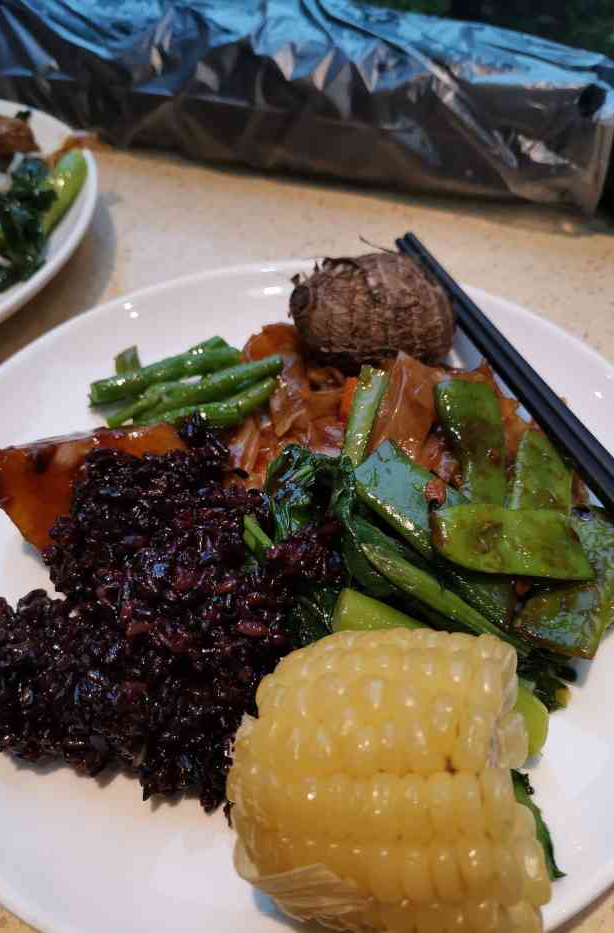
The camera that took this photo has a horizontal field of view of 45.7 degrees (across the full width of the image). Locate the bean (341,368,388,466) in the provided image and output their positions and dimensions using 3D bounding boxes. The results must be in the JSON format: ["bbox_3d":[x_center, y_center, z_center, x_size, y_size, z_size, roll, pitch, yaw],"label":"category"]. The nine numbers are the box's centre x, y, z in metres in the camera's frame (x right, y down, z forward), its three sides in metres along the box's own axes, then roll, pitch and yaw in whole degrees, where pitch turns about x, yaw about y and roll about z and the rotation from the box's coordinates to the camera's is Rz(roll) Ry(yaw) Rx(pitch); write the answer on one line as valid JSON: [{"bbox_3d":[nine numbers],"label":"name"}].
[{"bbox_3d":[0.018,-0.016,0.234,0.009,0.008,0.042,10,51,10],"label":"bean"}]

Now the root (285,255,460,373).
[{"bbox_3d":[0.023,-0.055,0.259,0.056,0.040,0.041,-6,50,-4],"label":"root"}]

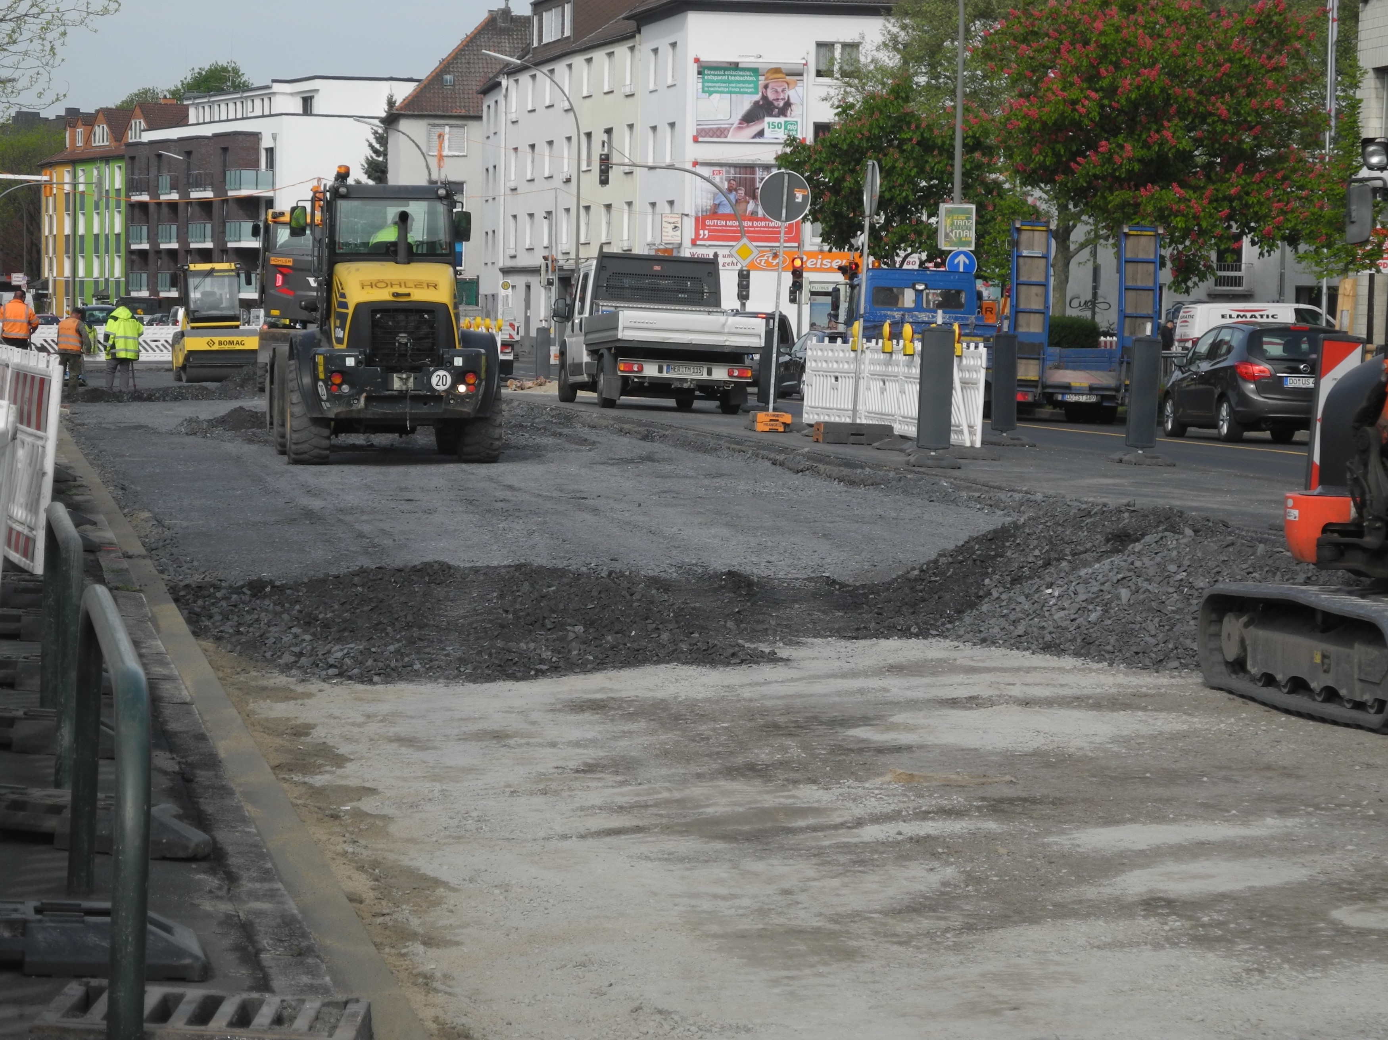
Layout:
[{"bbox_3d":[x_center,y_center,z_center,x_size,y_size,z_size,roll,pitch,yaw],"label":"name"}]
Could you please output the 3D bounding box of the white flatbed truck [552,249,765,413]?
[{"bbox_3d":[-0.580,-2.740,60.800,2.130,2.280,6.000,1,3,-11],"label":"white flatbed truck"}]

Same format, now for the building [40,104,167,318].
[{"bbox_3d":[-34.500,-19.300,270.000,12.000,15.000,24.000,0,3,-21],"label":"building"}]

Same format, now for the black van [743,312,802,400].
[{"bbox_3d":[0.950,-3.330,86.000,1.800,1.780,4.500,1,3,-11],"label":"black van"}]

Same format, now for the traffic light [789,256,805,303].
[{"bbox_3d":[2.600,-6.150,107.000,0.380,1.150,0.360,1,3,-7],"label":"traffic light"}]

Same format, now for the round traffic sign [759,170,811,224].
[{"bbox_3d":[1.017,-3.606,47.000,0.600,0.600,0.050,3,3,-12],"label":"round traffic sign"}]

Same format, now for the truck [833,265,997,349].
[{"bbox_3d":[3.950,-3.143,71.000,2.200,2.350,6.200,0,3,-9],"label":"truck"}]

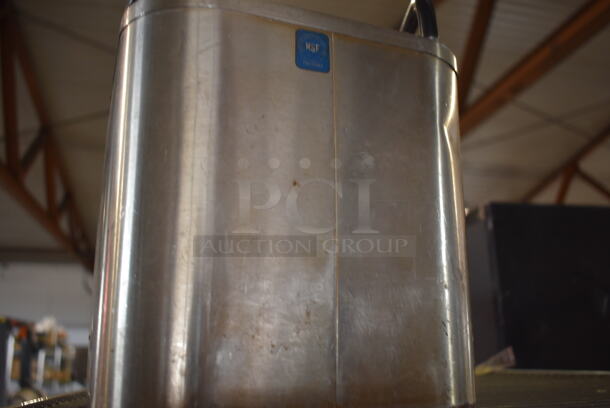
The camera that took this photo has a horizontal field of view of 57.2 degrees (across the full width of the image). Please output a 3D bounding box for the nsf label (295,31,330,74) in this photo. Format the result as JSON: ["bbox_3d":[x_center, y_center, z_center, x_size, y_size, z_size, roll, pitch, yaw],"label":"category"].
[{"bbox_3d":[0.005,-0.103,0.380,0.025,0.028,0.002,4,-12,-22],"label":"nsf label"}]

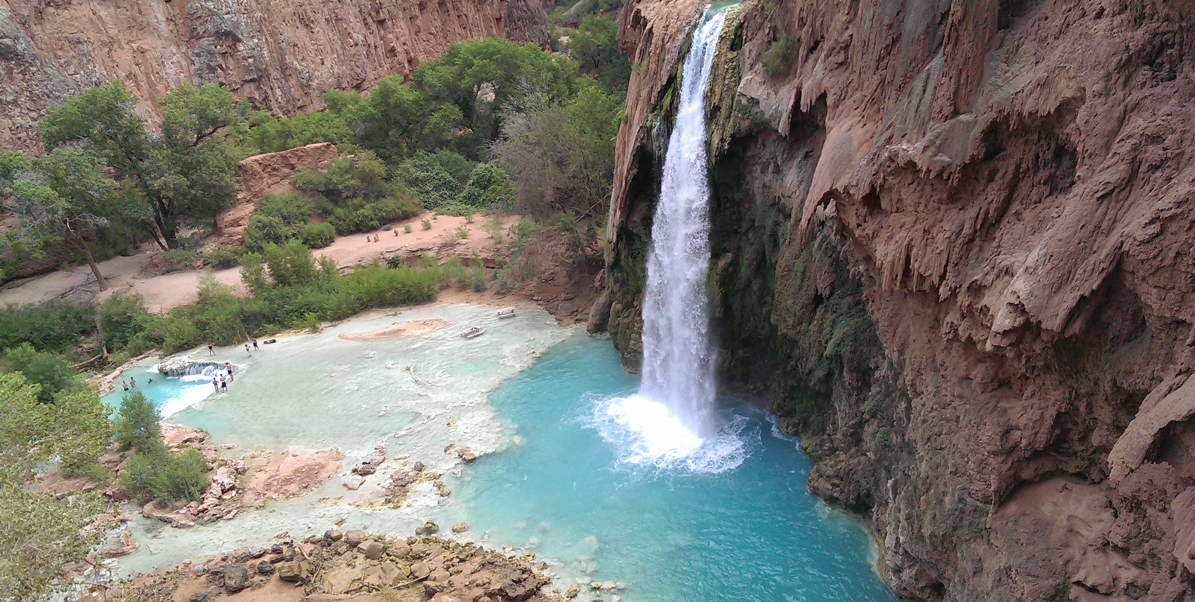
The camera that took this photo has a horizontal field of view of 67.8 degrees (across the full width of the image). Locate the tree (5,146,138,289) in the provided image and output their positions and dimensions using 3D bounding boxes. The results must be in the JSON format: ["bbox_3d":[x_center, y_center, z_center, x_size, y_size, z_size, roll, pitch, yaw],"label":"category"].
[{"bbox_3d":[-45.220,-6.620,75.920,10.000,12.900,9.500,-16,30,-28],"label":"tree"}]

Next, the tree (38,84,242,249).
[{"bbox_3d":[-40.340,-12.290,81.320,16.300,16.000,13.500,-13,29,-24],"label":"tree"}]

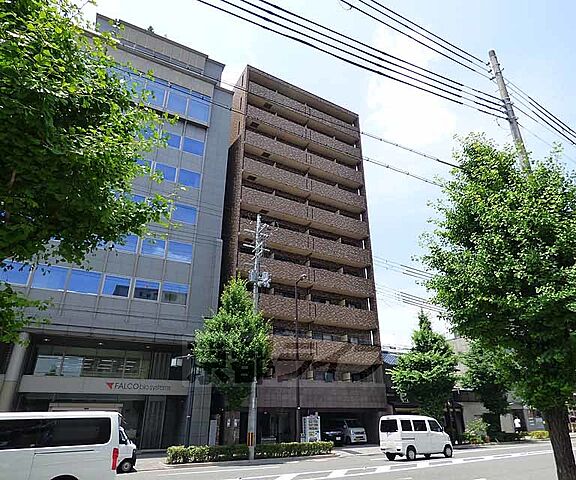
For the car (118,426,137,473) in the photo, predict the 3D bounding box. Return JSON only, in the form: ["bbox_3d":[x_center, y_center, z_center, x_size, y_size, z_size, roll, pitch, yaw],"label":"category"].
[{"bbox_3d":[-7.932,8.488,14.280,3.395,1.820,1.475,12,-28,-24],"label":"car"}]

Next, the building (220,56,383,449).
[{"bbox_3d":[-1.496,1.665,34.048,12.690,31.000,14.000,13,-28,-25],"label":"building"}]

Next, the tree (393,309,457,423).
[{"bbox_3d":[9.684,9.124,23.798,4.500,8.720,4.500,12,-28,-24],"label":"tree"}]

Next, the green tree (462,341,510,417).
[{"bbox_3d":[14.347,10.616,25.644,3.900,7.619,3.900,12,-28,-24],"label":"green tree"}]

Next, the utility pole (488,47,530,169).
[{"bbox_3d":[7.076,-0.486,9.447,0.400,13.872,0.400,12,-28,-24],"label":"utility pole"}]

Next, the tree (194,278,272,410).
[{"bbox_3d":[-2.993,6.141,17.948,4.100,8.900,4.000,13,-28,-25],"label":"tree"}]

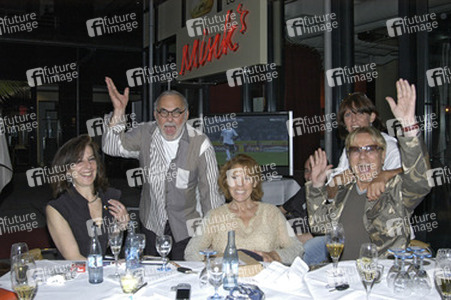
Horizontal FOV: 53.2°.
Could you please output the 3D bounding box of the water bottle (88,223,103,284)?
[{"bbox_3d":[-0.495,0.399,1.724,0.057,0.212,0.057,0,1,0],"label":"water bottle"}]

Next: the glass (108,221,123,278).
[{"bbox_3d":[-0.438,0.397,1.798,0.062,0.213,0.062,0,1,0],"label":"glass"}]

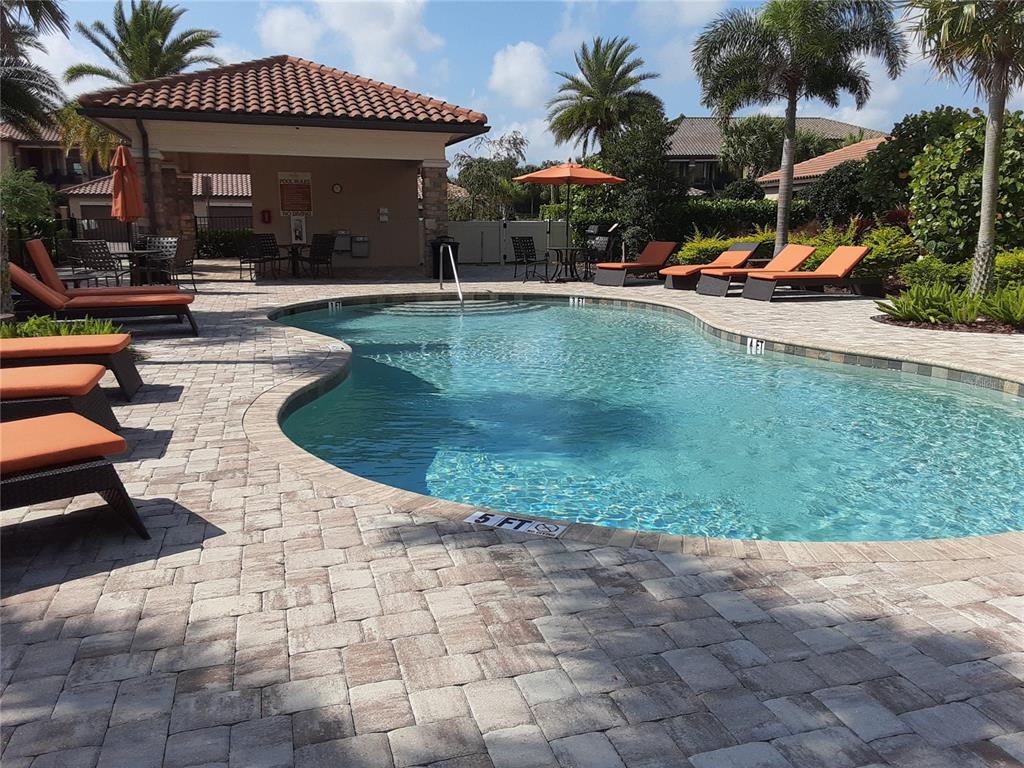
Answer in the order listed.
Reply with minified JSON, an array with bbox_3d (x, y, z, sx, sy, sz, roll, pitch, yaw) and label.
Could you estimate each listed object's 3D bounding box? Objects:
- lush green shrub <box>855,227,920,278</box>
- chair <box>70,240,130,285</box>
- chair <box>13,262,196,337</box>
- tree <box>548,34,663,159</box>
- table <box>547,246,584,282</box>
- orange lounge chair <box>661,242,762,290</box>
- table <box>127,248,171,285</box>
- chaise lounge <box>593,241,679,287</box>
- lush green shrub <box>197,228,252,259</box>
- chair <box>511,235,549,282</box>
[{"bbox_3d":[7.344,-2.475,15.622,1.350,1.200,1.250,0,12,0],"label":"lush green shrub"},{"bbox_3d":[-6.972,-1.925,13.499,0.700,0.920,0.640,-11,16,-43],"label":"chair"},{"bbox_3d":[-4.721,-0.986,9.228,2.020,0.870,0.720,-3,12,-16],"label":"chair"},{"bbox_3d":[3.672,-9.530,31.710,4.700,8.200,4.700,0,12,0],"label":"tree"},{"bbox_3d":[1.208,-2.602,17.289,0.920,0.730,0.920,0,12,0],"label":"table"},{"bbox_3d":[3.989,-2.387,15.968,2.120,0.870,0.700,-10,16,-39],"label":"orange lounge chair"},{"bbox_3d":[-7.170,-2.170,15.296,1.050,0.730,1.050,-4,13,-16],"label":"table"},{"bbox_3d":[2.661,-2.579,16.851,1.980,0.870,0.700,-12,17,-43],"label":"chaise lounge"},{"bbox_3d":[-9.265,-4.563,25.684,2.100,1.000,0.850,-4,13,-16],"label":"lush green shrub"},{"bbox_3d":[0.414,-2.796,17.756,0.600,0.910,0.680,-7,14,-28],"label":"chair"}]

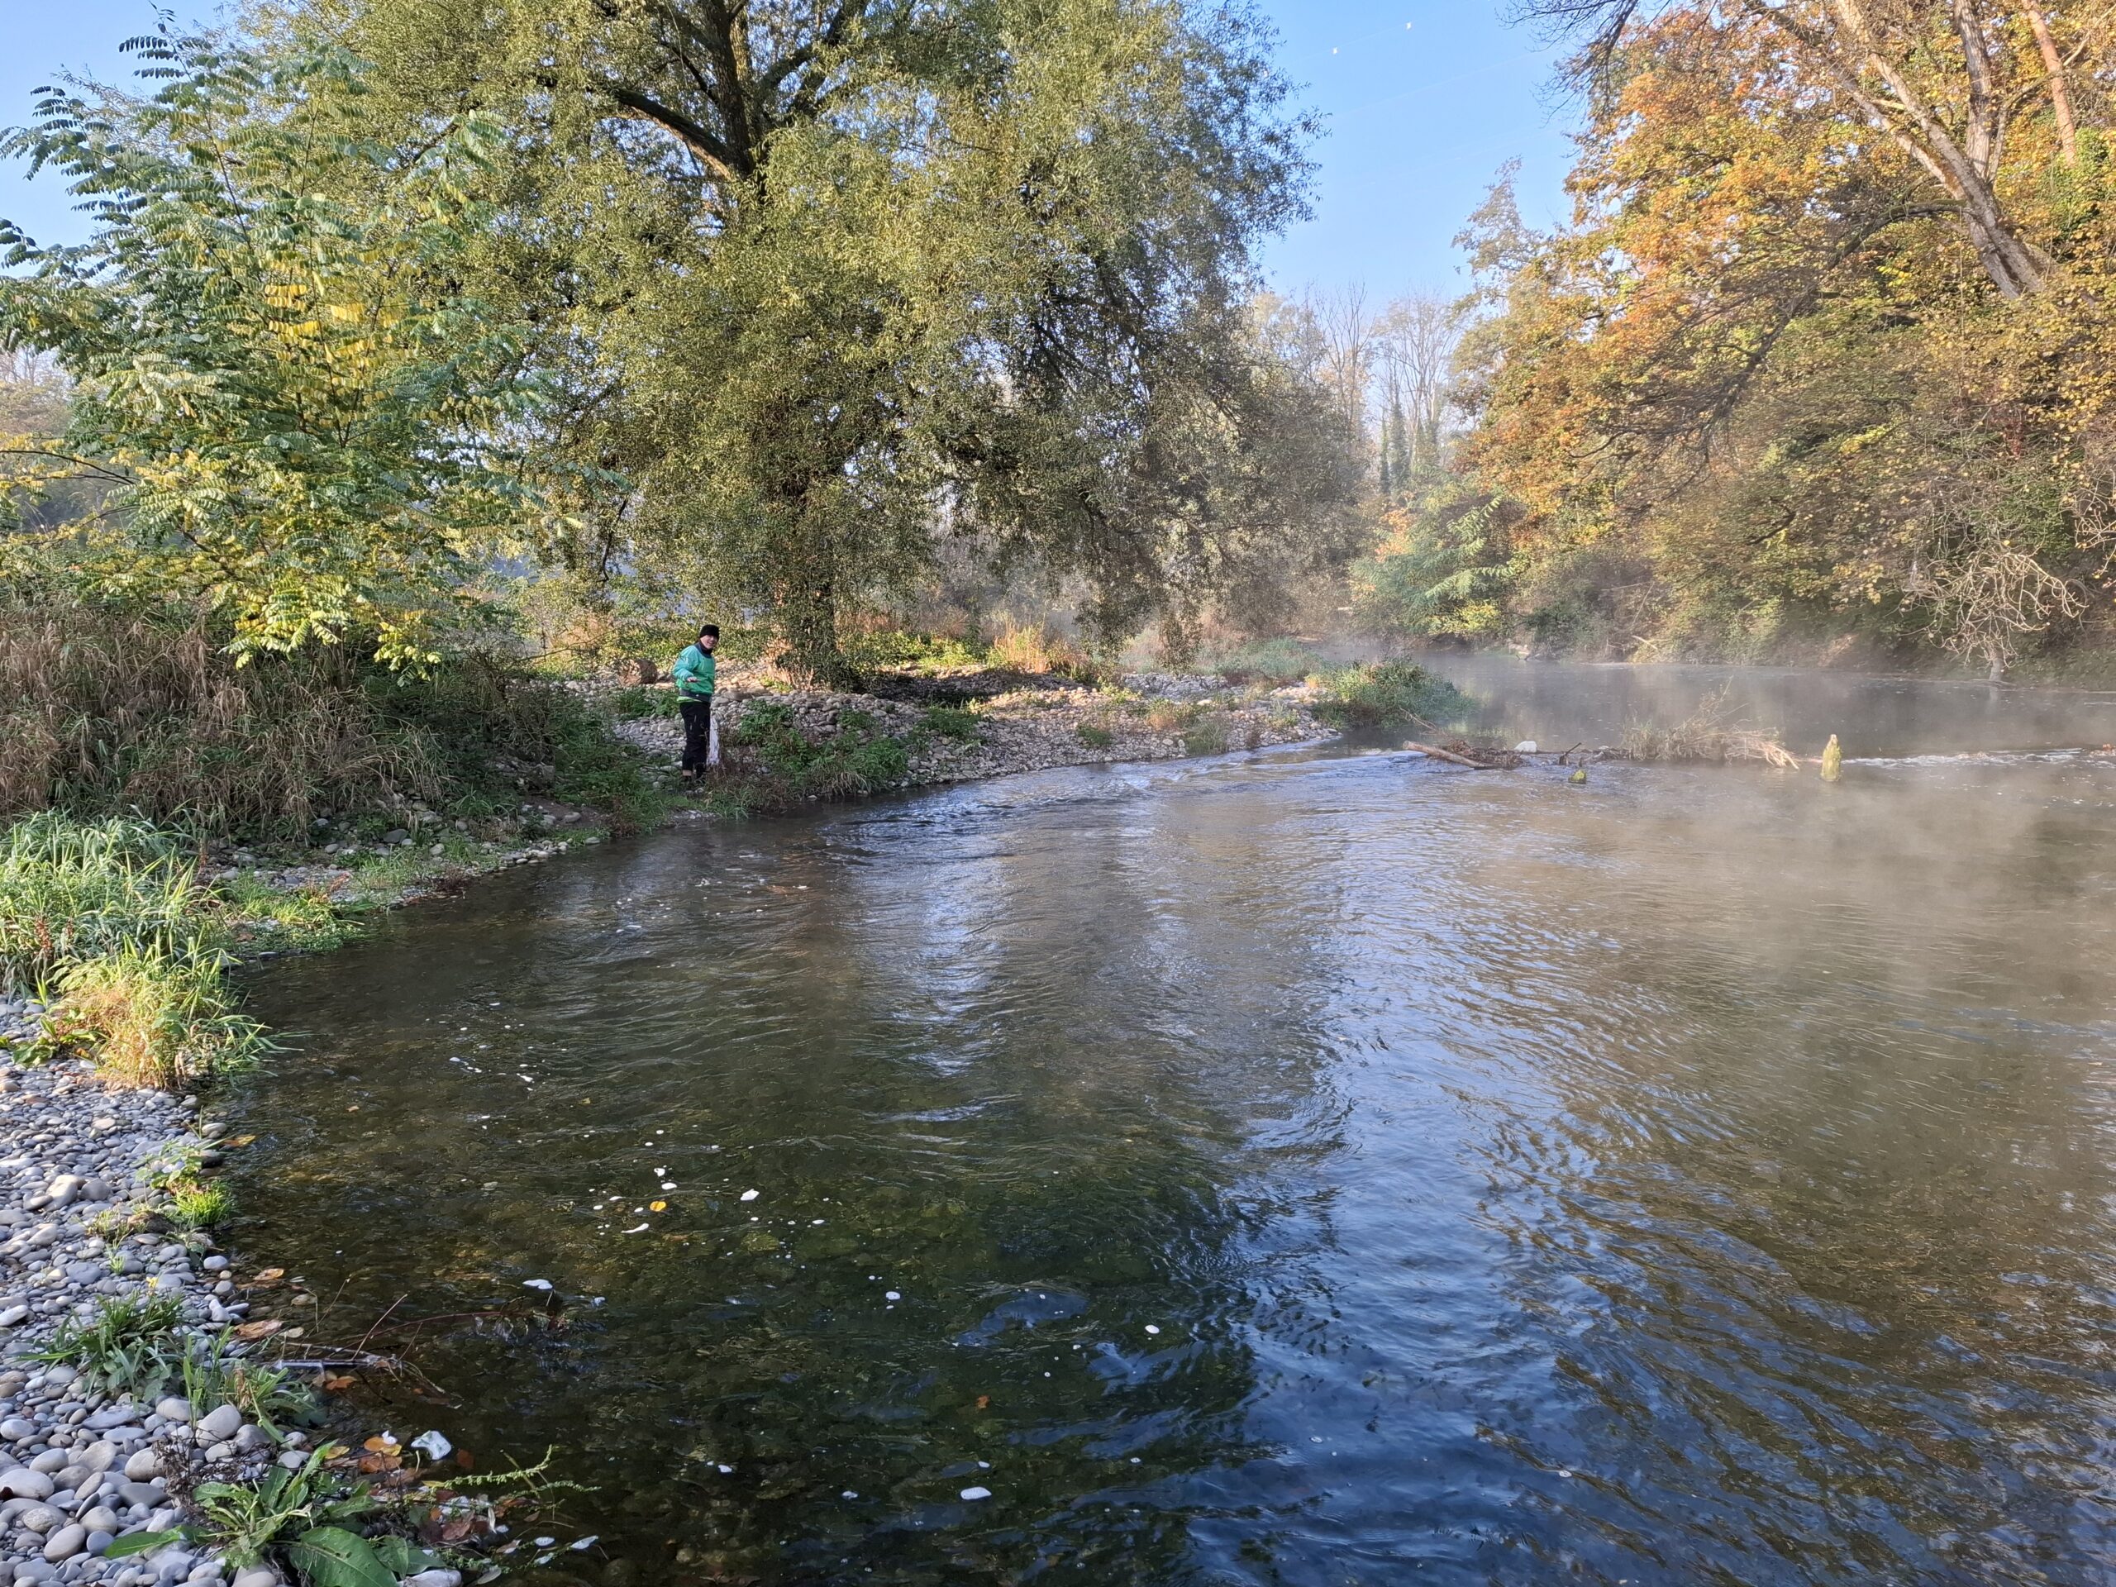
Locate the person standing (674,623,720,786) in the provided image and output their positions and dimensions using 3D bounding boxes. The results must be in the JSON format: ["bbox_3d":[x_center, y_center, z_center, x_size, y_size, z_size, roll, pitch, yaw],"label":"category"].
[{"bbox_3d":[-3.854,-0.944,15.000,0.420,1.720,0.520,4,8,32],"label":"person standing"}]

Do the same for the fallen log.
[{"bbox_3d":[5.111,-0.495,18.250,1.230,0.150,0.160,13,11,19],"label":"fallen log"}]

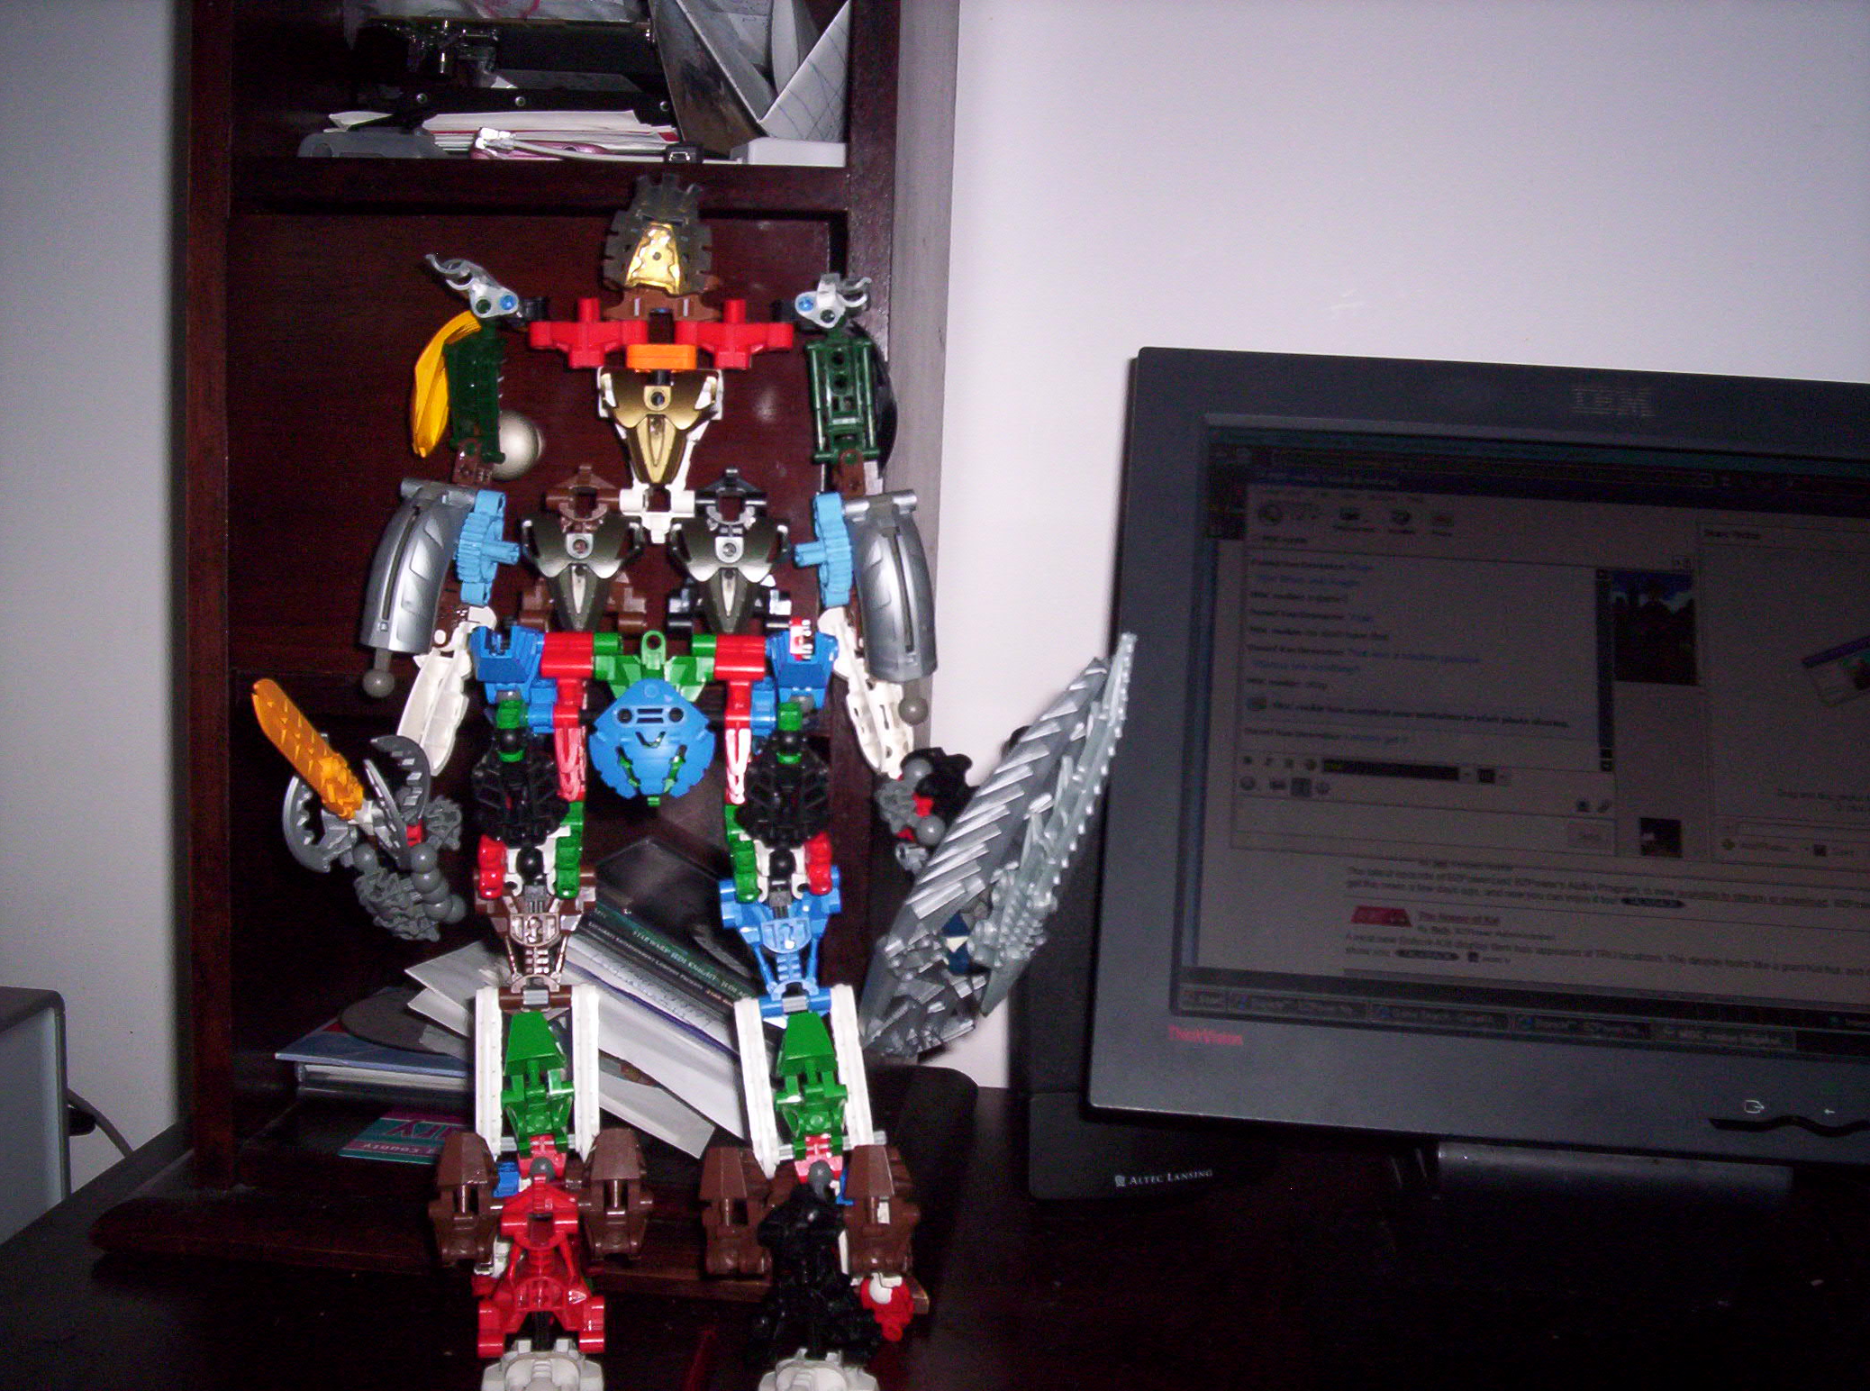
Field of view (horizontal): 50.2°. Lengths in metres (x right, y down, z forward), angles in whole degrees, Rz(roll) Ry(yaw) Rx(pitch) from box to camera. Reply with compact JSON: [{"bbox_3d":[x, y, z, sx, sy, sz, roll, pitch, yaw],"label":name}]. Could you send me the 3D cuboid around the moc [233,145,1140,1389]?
[{"bbox_3d":[-0.078,0.024,0.650,0.288,0.390,0.135,2,6,-2],"label":"moc"}]

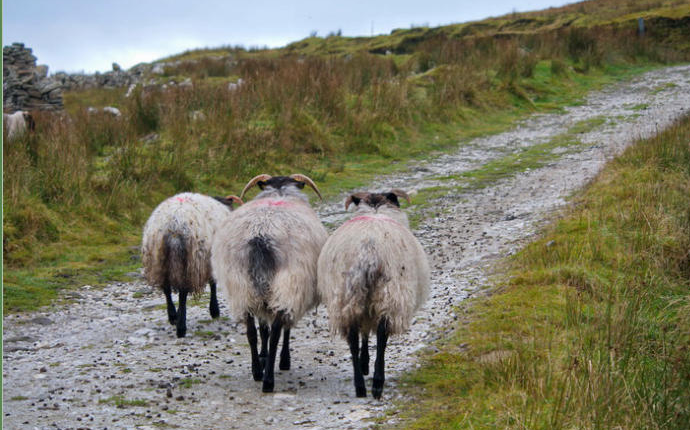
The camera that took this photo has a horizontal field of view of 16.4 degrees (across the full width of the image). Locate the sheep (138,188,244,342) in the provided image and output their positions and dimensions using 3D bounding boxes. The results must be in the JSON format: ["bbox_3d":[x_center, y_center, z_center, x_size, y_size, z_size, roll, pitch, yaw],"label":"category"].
[{"bbox_3d":[-0.796,0.239,12.875,0.443,0.783,1.061,1,2,17],"label":"sheep"}]

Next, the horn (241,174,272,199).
[{"bbox_3d":[-0.417,-0.134,11.309,0.149,0.113,0.124,0,2,6],"label":"horn"}]

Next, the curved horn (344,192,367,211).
[{"bbox_3d":[0.048,-0.062,10.970,0.101,0.085,0.088,0,2,4],"label":"curved horn"}]

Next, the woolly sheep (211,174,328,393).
[{"bbox_3d":[-0.334,0.299,10.970,0.520,0.927,1.133,0,2,6],"label":"woolly sheep"}]

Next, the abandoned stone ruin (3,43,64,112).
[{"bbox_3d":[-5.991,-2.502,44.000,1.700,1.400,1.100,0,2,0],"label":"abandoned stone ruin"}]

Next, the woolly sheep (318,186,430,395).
[{"bbox_3d":[0.129,0.336,10.681,0.489,0.865,1.112,0,2,4],"label":"woolly sheep"}]

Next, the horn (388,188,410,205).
[{"bbox_3d":[0.250,-0.085,11.000,0.101,0.077,0.088,0,2,4],"label":"horn"}]

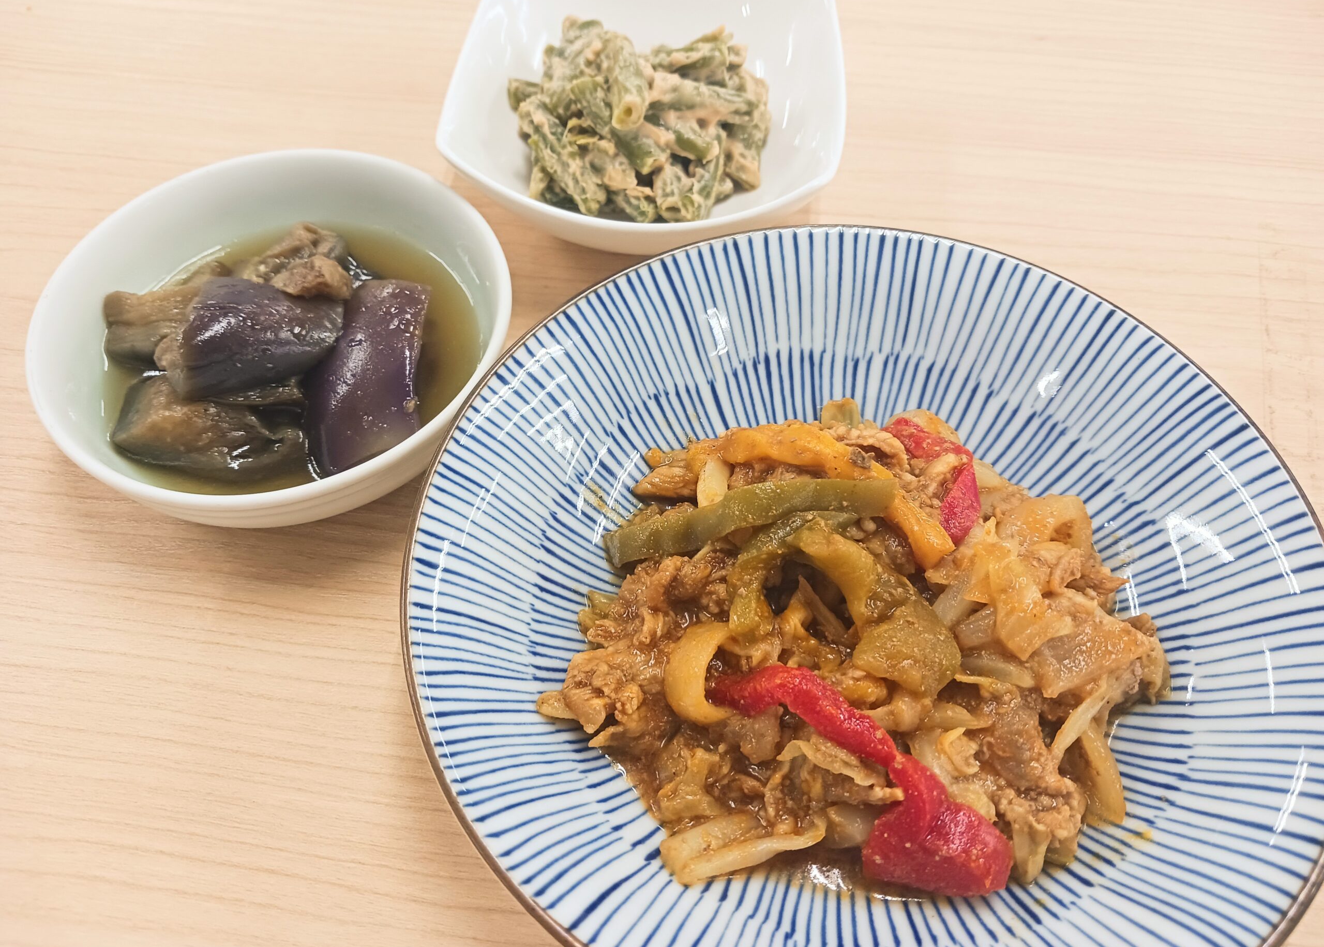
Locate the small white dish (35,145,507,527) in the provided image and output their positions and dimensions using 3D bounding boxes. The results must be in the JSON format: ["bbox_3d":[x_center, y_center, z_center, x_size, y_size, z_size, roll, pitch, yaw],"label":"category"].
[{"bbox_3d":[-0.107,-0.032,0.303,0.128,0.047,0.128,2,57,0],"label":"small white dish"}]

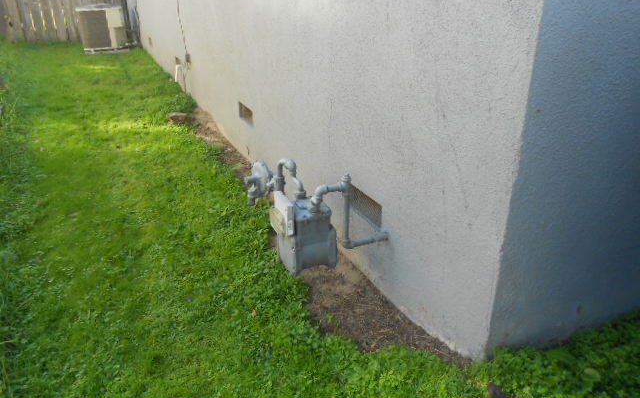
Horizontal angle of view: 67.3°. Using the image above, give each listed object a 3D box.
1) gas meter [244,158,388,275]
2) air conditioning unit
[{"bbox_3d":[-0.030,0.009,2.457,0.553,0.413,0.630,-12,27,-23],"label":"gas meter"},{"bbox_3d":[-4.326,-3.381,9.526,0.792,0.784,0.756,-12,27,-23],"label":"air conditioning unit"}]

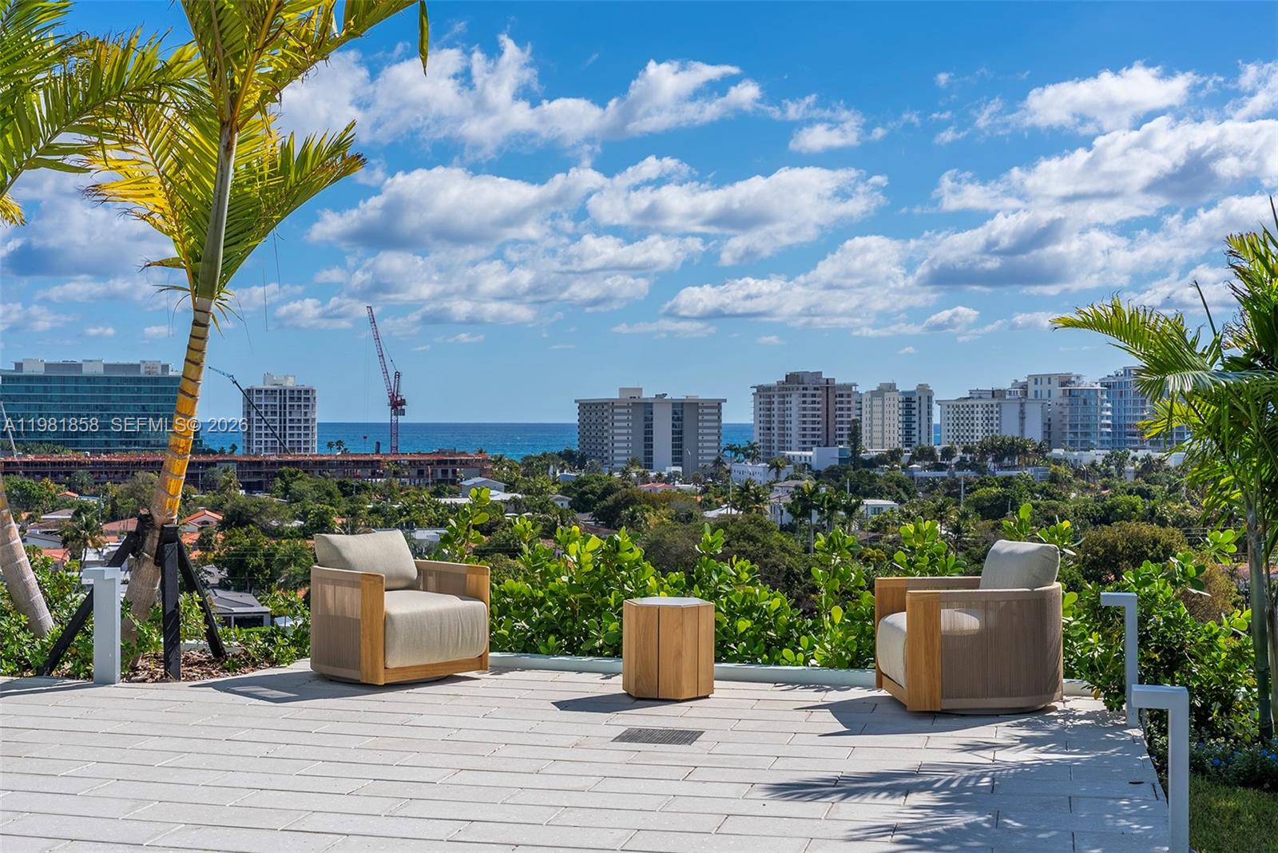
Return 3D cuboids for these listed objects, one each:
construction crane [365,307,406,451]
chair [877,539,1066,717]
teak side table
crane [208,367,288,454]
[{"bbox_3d":[-90.589,-12.061,610.000,14.500,62.000,6.000,0,0,-9],"label":"construction crane"},{"bbox_3d":[1.705,1.015,8.748,0.840,0.818,0.730,0,0,-5],"label":"chair"},{"bbox_3d":[0.162,1.178,9.070,0.494,0.492,0.428,0,0,15],"label":"teak side table"},{"bbox_3d":[-128.266,0.316,580.000,36.000,41.066,6.000,0,0,0],"label":"crane"}]

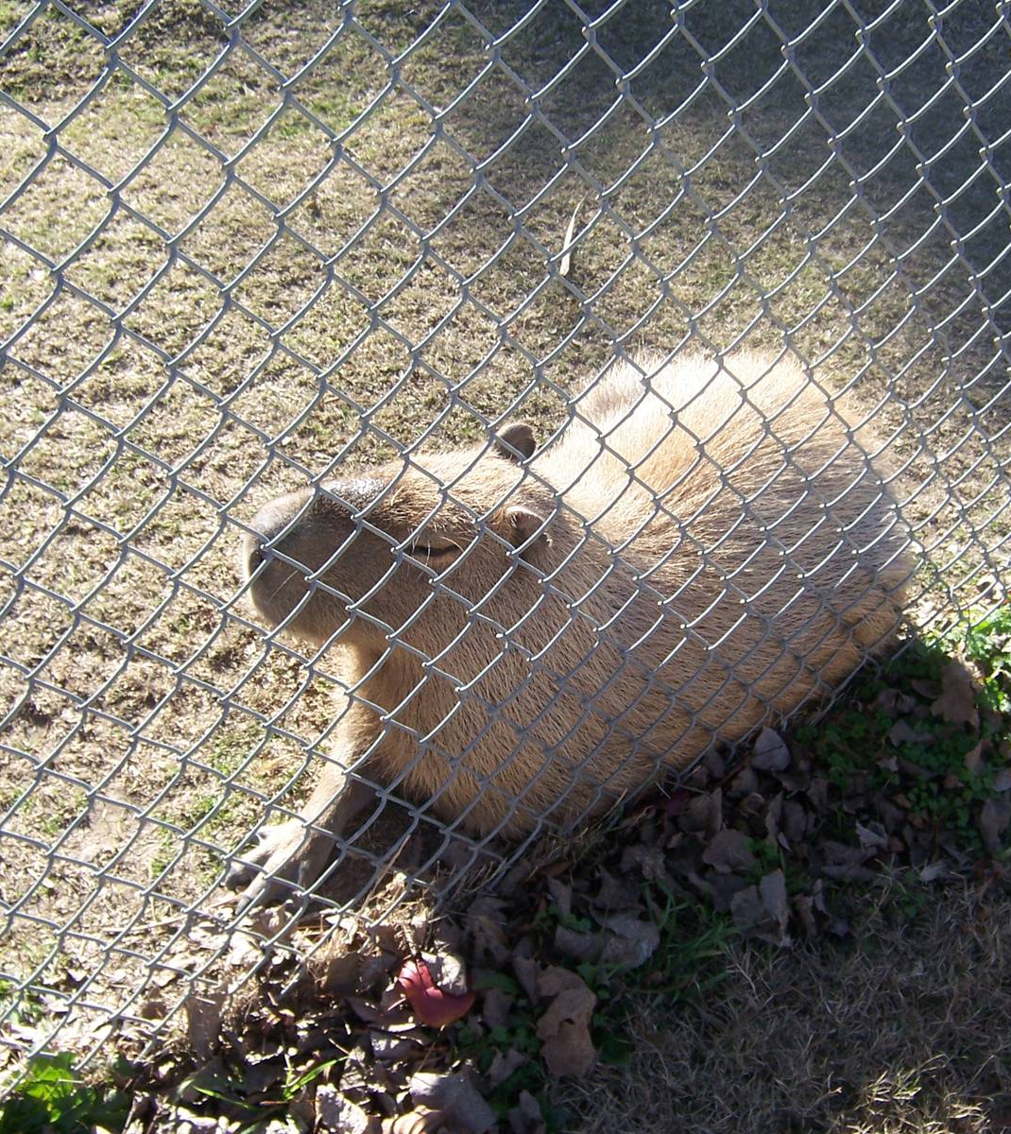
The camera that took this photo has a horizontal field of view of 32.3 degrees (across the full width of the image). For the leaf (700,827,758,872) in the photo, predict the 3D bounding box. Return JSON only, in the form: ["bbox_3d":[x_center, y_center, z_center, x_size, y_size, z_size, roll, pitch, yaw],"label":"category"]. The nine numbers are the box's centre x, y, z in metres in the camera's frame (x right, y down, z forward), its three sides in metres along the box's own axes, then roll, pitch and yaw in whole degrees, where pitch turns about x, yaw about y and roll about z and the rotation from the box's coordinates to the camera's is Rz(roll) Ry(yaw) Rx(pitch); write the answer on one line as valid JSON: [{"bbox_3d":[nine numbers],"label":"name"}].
[{"bbox_3d":[0.213,0.271,1.668,0.050,0.018,0.046,6,41,-2],"label":"leaf"}]

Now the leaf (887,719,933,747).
[{"bbox_3d":[0.412,0.169,1.779,0.044,0.014,0.030,7,41,-1],"label":"leaf"}]

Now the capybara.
[{"bbox_3d":[0.066,-0.018,1.740,0.800,0.350,0.360,-23,50,-31],"label":"capybara"}]

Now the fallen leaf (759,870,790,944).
[{"bbox_3d":[0.249,0.316,1.621,0.030,0.025,0.072,6,41,-2],"label":"fallen leaf"}]

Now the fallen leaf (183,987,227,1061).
[{"bbox_3d":[-0.252,0.384,1.469,0.036,0.020,0.064,-1,41,-10],"label":"fallen leaf"}]

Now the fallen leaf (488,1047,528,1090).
[{"bbox_3d":[0.002,0.422,1.476,0.021,0.018,0.035,26,42,24],"label":"fallen leaf"}]

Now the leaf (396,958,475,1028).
[{"bbox_3d":[-0.061,0.373,1.524,0.060,0.025,0.055,21,41,18],"label":"leaf"}]

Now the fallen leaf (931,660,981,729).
[{"bbox_3d":[0.473,0.133,1.833,0.044,0.020,0.095,9,38,3],"label":"fallen leaf"}]

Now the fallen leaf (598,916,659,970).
[{"bbox_3d":[0.111,0.340,1.579,0.054,0.022,0.048,4,41,-5],"label":"fallen leaf"}]

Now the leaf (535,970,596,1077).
[{"bbox_3d":[0.052,0.396,1.513,0.049,0.022,0.103,4,38,-3],"label":"leaf"}]

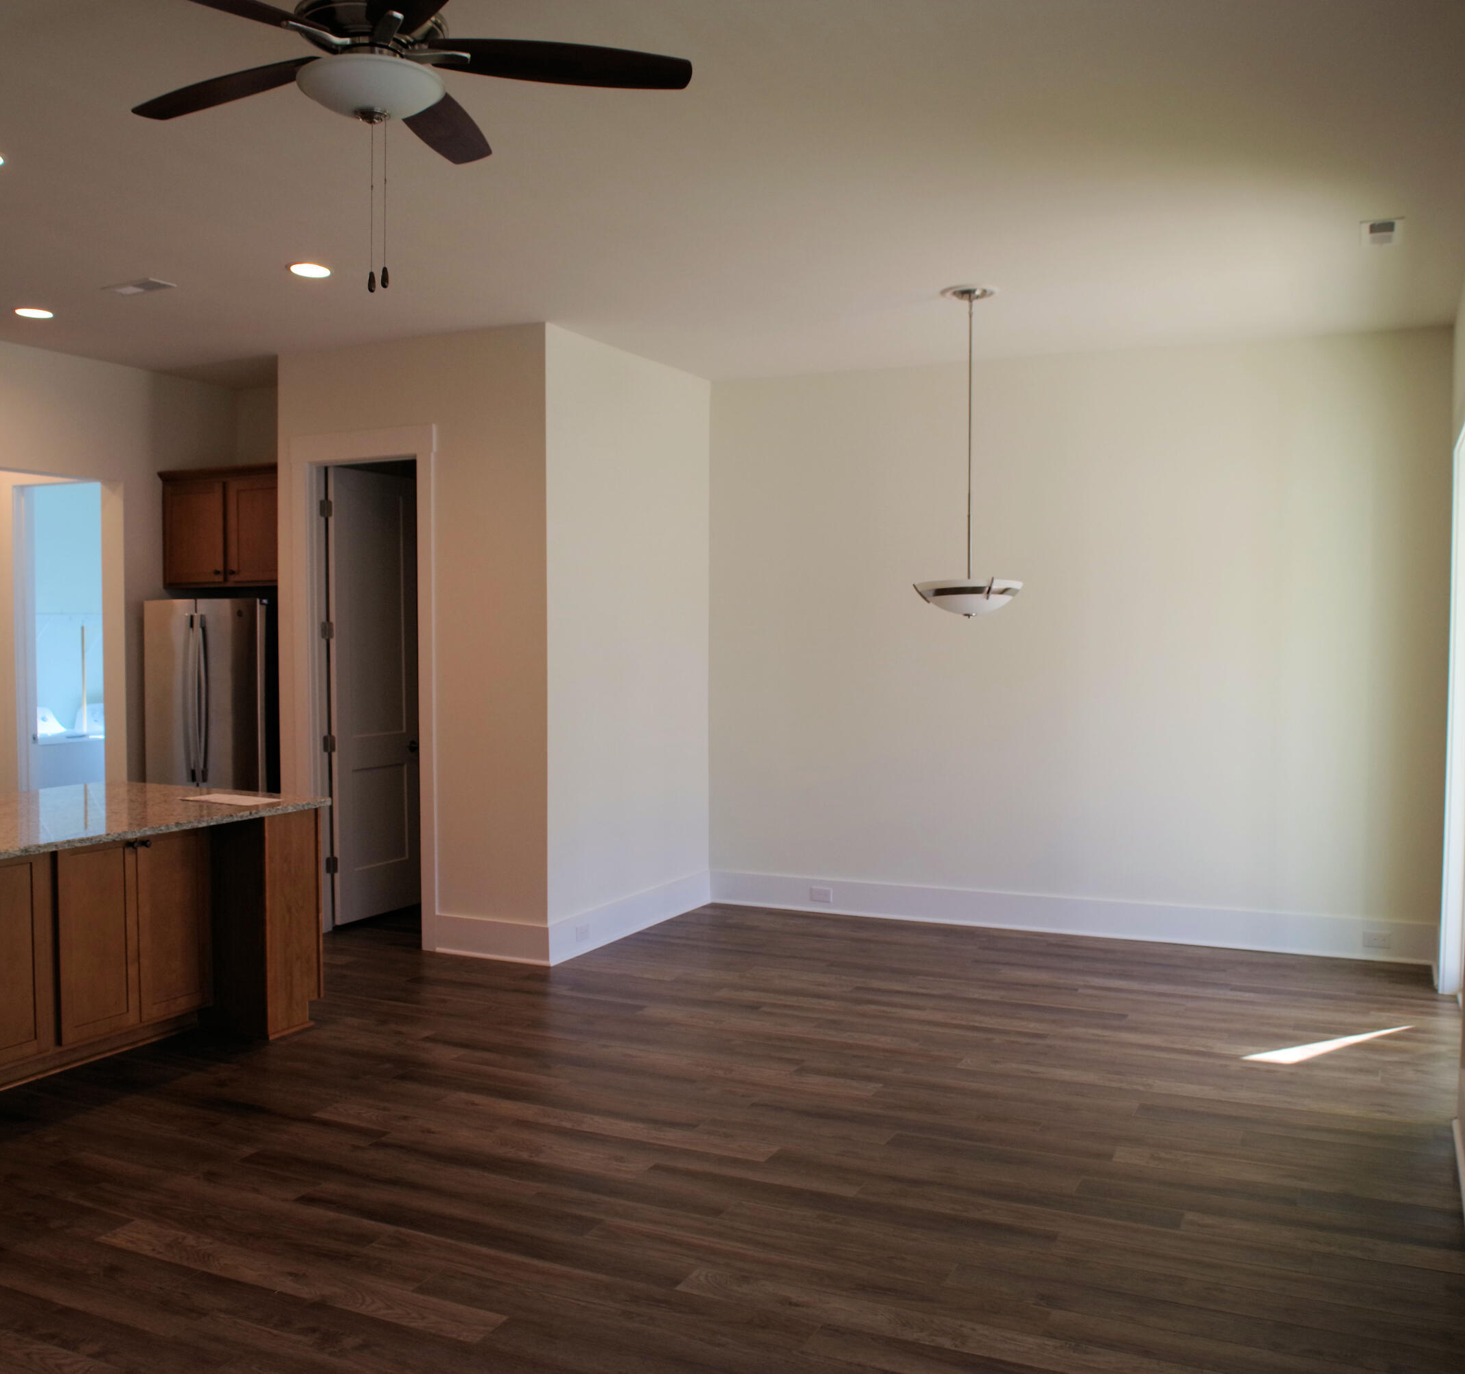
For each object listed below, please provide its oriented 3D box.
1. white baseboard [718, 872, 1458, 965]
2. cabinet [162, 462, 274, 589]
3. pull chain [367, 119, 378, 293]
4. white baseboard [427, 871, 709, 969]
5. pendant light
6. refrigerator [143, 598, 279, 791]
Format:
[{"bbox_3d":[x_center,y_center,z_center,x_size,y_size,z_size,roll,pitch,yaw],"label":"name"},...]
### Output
[{"bbox_3d":[1.634,1.221,7.321,3.822,0.180,0.025,1,3,23],"label":"white baseboard"},{"bbox_3d":[-2.698,-0.889,7.816,0.950,0.660,0.610,1,3,25],"label":"cabinet"},{"bbox_3d":[-0.727,-0.971,2.754,0.015,0.350,0.015,1,3,25],"label":"pull chain"},{"bbox_3d":[-0.822,1.208,7.464,0.720,0.180,1.700,1,3,25],"label":"white baseboard"},{"bbox_3d":[1.008,-0.989,5.846,0.460,1.385,0.460,1,3,25],"label":"pendant light"},{"bbox_3d":[-2.695,0.397,7.713,0.840,1.770,0.840,1,3,25],"label":"refrigerator"}]

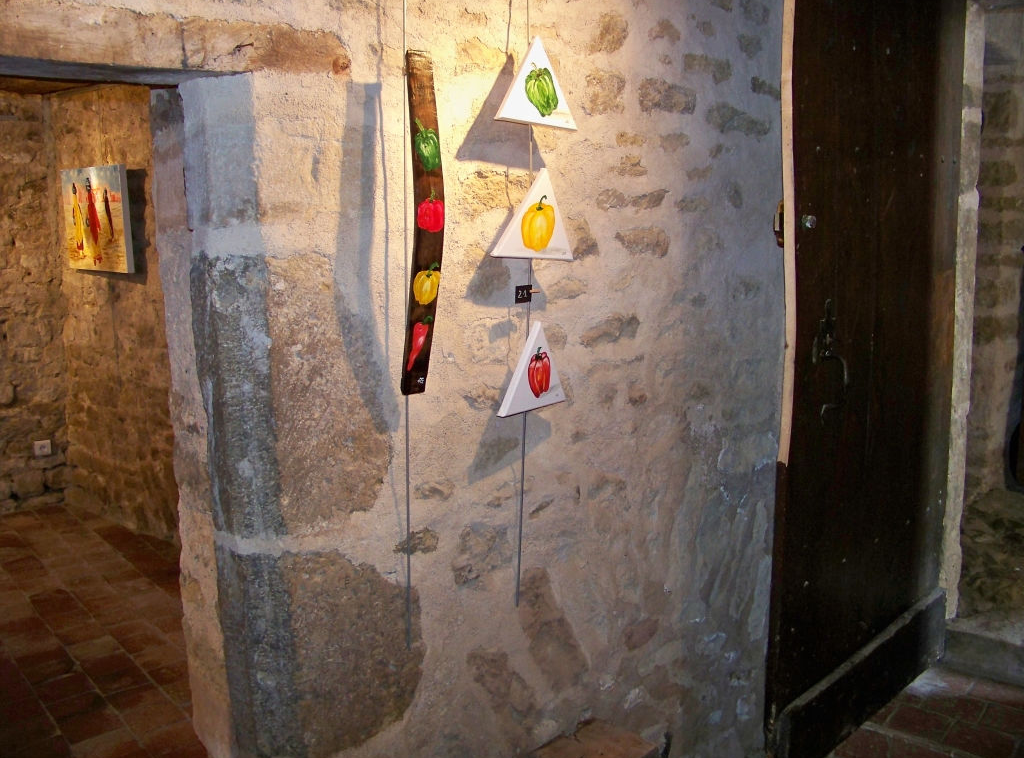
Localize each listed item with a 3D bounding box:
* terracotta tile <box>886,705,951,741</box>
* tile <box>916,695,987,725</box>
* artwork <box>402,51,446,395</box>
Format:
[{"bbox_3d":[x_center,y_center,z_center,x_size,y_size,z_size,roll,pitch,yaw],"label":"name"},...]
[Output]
[{"bbox_3d":[1.243,1.060,2.978,0.162,0.020,0.158,6,9,37],"label":"terracotta tile"},{"bbox_3d":[1.399,1.045,3.092,0.172,0.020,0.158,6,9,37],"label":"tile"},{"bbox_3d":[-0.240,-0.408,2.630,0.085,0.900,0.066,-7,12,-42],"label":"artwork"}]

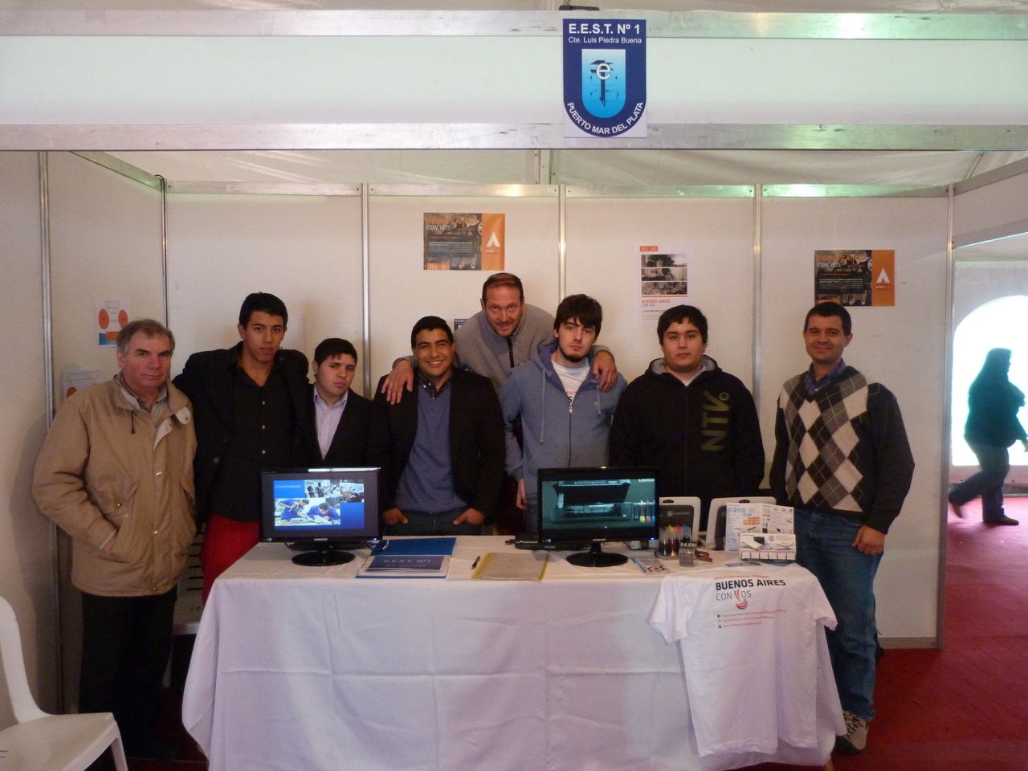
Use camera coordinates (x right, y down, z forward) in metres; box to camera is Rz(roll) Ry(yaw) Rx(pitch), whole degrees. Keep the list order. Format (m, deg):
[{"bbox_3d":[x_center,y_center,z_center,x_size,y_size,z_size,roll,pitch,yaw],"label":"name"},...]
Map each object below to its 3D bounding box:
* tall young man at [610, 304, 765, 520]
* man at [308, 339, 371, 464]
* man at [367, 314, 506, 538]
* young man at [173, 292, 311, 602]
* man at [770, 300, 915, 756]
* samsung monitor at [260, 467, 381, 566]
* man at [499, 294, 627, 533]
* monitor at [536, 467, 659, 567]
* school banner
[{"bbox_3d":[0.743,0.543,3.179,0.620,1.763,0.360,0,3,10],"label":"tall young man"},{"bbox_3d":[-0.782,0.613,3.231,0.500,1.632,0.300,-1,3,-12],"label":"man"},{"bbox_3d":[-0.330,0.568,3.188,0.540,1.721,0.310,0,3,-3],"label":"man"},{"bbox_3d":[-1.118,0.530,3.089,0.600,1.815,0.360,-2,3,-24],"label":"young man"},{"bbox_3d":[1.291,0.554,2.940,0.480,1.759,0.320,2,4,36],"label":"man"},{"bbox_3d":[-0.720,0.478,2.789,0.460,0.340,0.200,-1,3,-6],"label":"samsung monitor"},{"bbox_3d":[0.223,0.522,3.197,0.540,1.807,0.310,0,3,4],"label":"man"},{"bbox_3d":[0.315,0.475,2.755,0.460,0.340,0.200,-1,3,-5],"label":"monitor"},{"bbox_3d":[0.228,-0.771,1.865,0.210,0.297,0.010,0,3,-1],"label":"school banner"}]

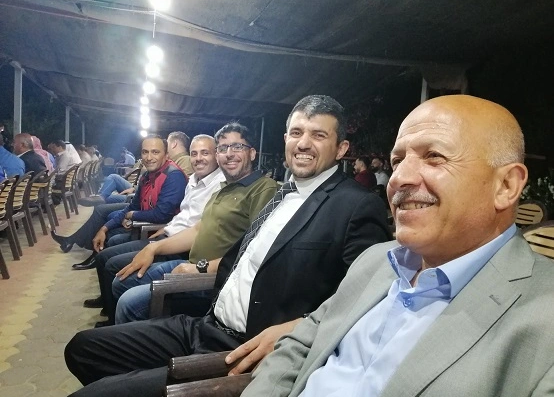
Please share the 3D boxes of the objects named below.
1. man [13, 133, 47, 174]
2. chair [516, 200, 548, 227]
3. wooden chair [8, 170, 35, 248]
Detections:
[{"bbox_3d":[-3.270,-0.151,4.950,0.850,1.280,0.550,2,5,-17],"label":"man"},{"bbox_3d":[2.680,0.444,4.808,0.560,0.860,0.560,2,5,-18],"label":"chair"},{"bbox_3d":[-2.916,0.131,4.390,0.560,0.860,0.560,2,5,-17],"label":"wooden chair"}]

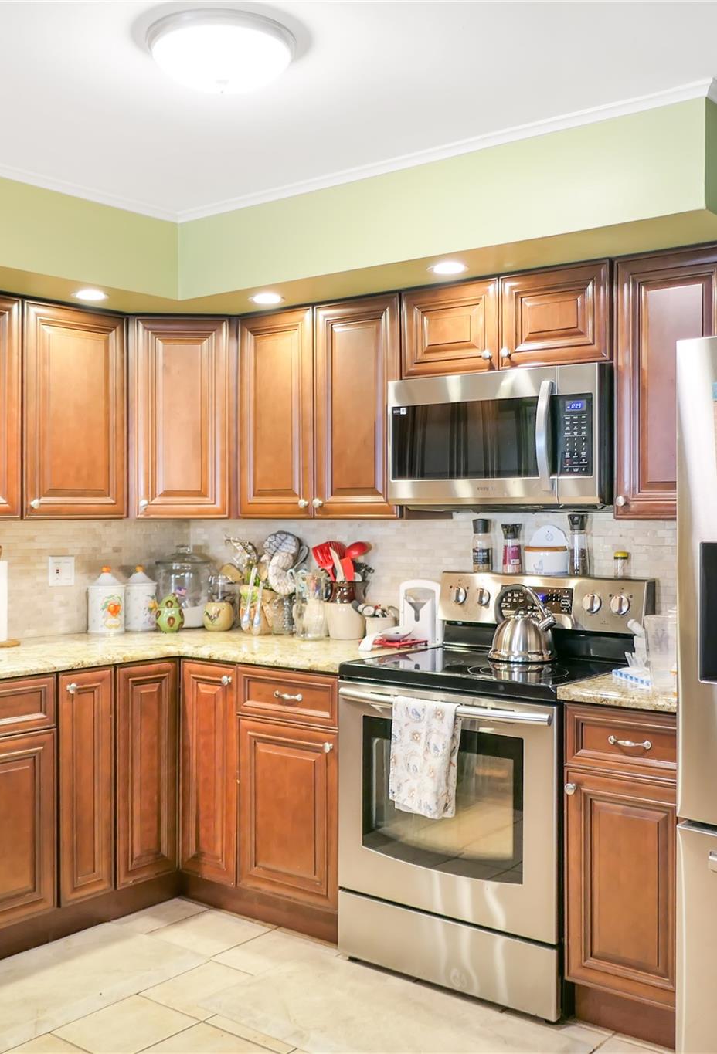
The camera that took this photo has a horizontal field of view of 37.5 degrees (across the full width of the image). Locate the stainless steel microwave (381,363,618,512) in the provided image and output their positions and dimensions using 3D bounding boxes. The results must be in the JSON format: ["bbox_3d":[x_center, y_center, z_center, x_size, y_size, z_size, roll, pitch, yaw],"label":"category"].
[{"bbox_3d":[0.526,-0.268,3.435,0.752,0.412,0.427,0,1,39],"label":"stainless steel microwave"}]

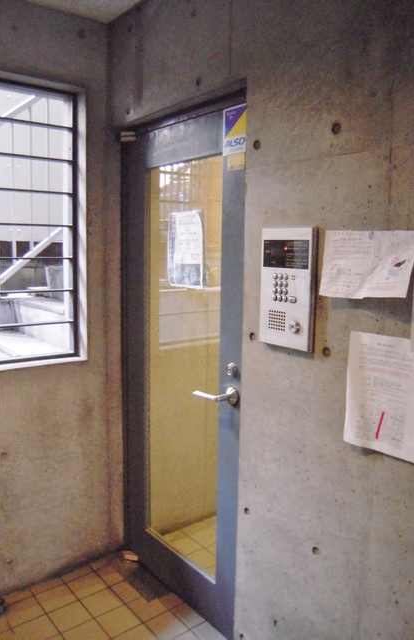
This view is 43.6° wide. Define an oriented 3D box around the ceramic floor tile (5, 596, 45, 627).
[{"bbox_3d":[-0.766,1.224,2.163,0.139,0.010,0.139,-5,9,-38],"label":"ceramic floor tile"}]

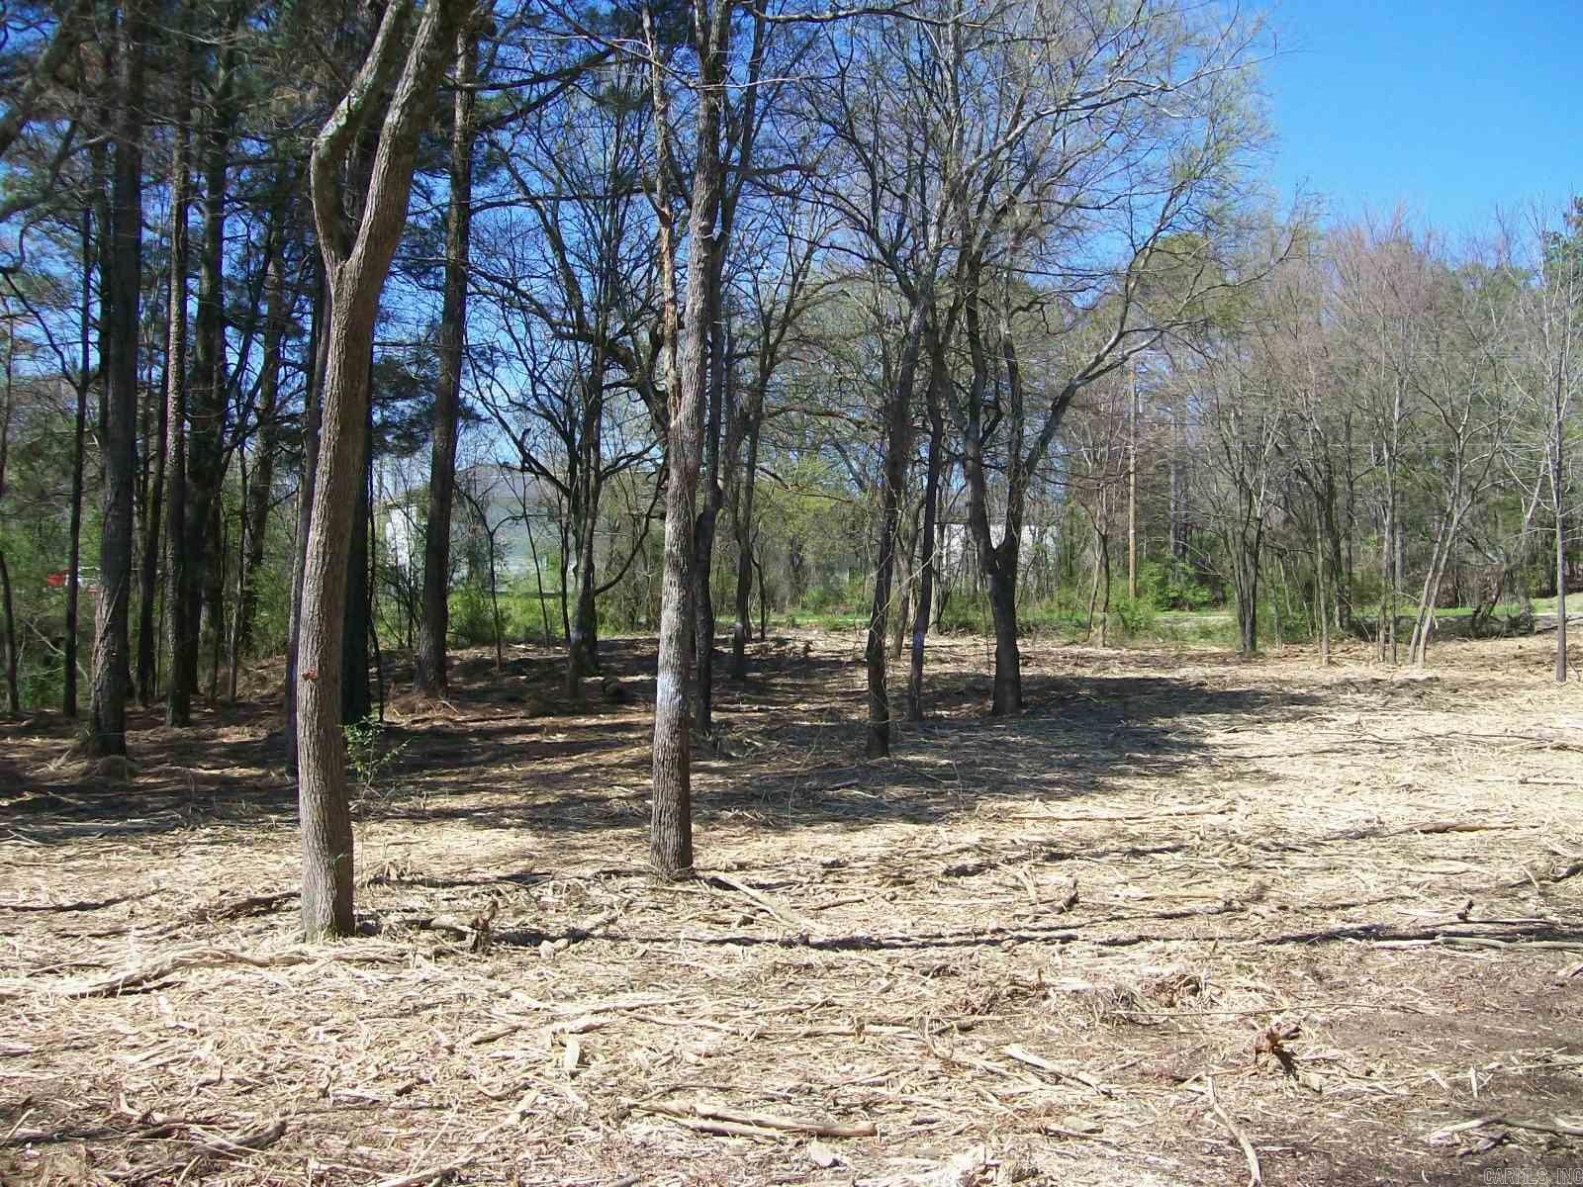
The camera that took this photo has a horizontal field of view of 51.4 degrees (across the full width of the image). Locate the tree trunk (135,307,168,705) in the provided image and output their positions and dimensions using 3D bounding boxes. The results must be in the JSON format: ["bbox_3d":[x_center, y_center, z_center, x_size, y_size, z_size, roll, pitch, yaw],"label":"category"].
[{"bbox_3d":[-7.500,-1.020,19.383,0.175,4.682,0.175,4,1,0],"label":"tree trunk"}]

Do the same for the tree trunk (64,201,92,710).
[{"bbox_3d":[-7.664,-1.411,17.755,0.147,5.506,0.147,2,1,0],"label":"tree trunk"}]

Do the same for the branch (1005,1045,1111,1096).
[{"bbox_3d":[0.839,1.501,5.236,0.060,0.045,0.501,-1,1,-32],"label":"branch"}]

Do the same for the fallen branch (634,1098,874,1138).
[{"bbox_3d":[-0.121,1.477,4.709,0.736,0.060,0.130,0,1,16],"label":"fallen branch"}]

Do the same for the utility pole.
[{"bbox_3d":[12.829,-4.183,62.009,0.256,9.250,0.256,0,1,0],"label":"utility pole"}]

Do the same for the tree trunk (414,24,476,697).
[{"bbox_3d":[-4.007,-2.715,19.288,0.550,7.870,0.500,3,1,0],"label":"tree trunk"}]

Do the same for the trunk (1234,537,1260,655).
[{"bbox_3d":[7.764,0.053,28.011,0.360,1.979,0.320,-1,1,0],"label":"trunk"}]

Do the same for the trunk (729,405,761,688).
[{"bbox_3d":[-0.642,-0.639,21.926,0.320,3.608,0.280,2,1,0],"label":"trunk"}]

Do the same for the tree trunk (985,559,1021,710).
[{"bbox_3d":[2.385,0.472,18.615,0.348,1.711,0.348,-1,1,0],"label":"tree trunk"}]

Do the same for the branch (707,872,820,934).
[{"bbox_3d":[-0.145,1.403,7.655,0.120,0.090,1.125,-1,1,-26],"label":"branch"}]

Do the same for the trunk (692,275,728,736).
[{"bbox_3d":[-0.769,-0.836,15.803,0.190,4.411,0.190,2,1,0],"label":"trunk"}]

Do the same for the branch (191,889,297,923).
[{"bbox_3d":[-2.545,1.442,7.739,0.120,0.090,0.584,1,1,35],"label":"branch"}]

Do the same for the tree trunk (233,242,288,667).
[{"bbox_3d":[-7.944,-2.071,24.708,0.500,6.367,0.420,3,1,0],"label":"tree trunk"}]

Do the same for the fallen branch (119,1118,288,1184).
[{"bbox_3d":[-1.585,1.467,4.450,0.438,0.090,0.190,-1,1,-36],"label":"fallen branch"}]

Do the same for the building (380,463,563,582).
[{"bbox_3d":[-15.738,-3.296,82.000,9.000,6.600,8.000,0,1,-30],"label":"building"}]

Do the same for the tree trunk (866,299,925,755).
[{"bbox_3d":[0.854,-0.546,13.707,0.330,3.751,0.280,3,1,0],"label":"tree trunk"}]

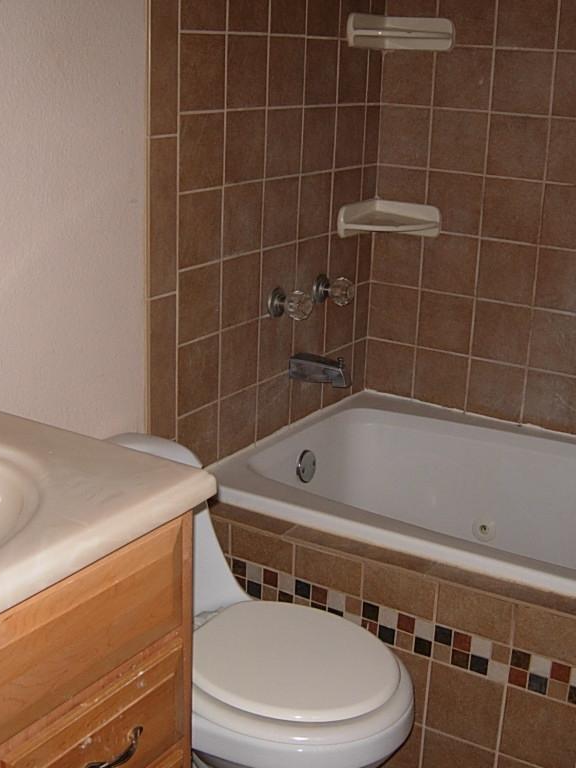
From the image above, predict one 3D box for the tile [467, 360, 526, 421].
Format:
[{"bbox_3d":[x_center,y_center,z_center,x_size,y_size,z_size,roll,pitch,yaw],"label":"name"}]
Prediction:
[{"bbox_3d":[0.539,0.015,2.757,0.152,0.148,0.010,12,20,30],"label":"tile"}]

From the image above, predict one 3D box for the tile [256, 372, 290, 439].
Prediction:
[{"bbox_3d":[-0.035,0.052,2.545,0.009,0.145,0.152,12,20,30],"label":"tile"}]

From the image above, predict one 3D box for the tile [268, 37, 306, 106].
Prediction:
[{"bbox_3d":[-0.007,-0.689,2.353,0.010,0.152,0.152,13,20,30],"label":"tile"}]

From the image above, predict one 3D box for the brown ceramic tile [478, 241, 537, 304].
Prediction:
[{"bbox_3d":[0.549,-0.279,2.664,0.152,0.152,0.010,12,20,30],"label":"brown ceramic tile"}]

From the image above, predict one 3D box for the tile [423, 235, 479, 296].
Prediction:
[{"bbox_3d":[0.416,-0.306,2.724,0.152,0.153,0.009,12,20,30],"label":"tile"}]

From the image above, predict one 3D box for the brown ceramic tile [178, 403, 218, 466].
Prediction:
[{"bbox_3d":[-0.199,0.123,2.334,0.010,0.142,0.152,13,20,30],"label":"brown ceramic tile"}]

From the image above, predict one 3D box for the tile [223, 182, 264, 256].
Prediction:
[{"bbox_3d":[-0.099,-0.355,2.300,0.010,0.152,0.152,12,20,30],"label":"tile"}]

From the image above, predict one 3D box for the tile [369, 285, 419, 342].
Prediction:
[{"bbox_3d":[0.287,-0.189,2.865,0.141,0.152,0.010,12,20,30],"label":"tile"}]

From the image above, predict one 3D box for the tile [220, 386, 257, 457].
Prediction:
[{"bbox_3d":[-0.117,0.087,2.460,0.010,0.142,0.152,13,20,30],"label":"tile"}]

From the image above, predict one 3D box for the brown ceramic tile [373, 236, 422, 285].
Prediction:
[{"bbox_3d":[0.290,-0.338,2.817,0.145,0.152,0.010,12,20,30],"label":"brown ceramic tile"}]

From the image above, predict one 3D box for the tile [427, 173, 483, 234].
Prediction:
[{"bbox_3d":[0.422,-0.456,2.697,0.151,0.151,0.010,12,20,30],"label":"tile"}]

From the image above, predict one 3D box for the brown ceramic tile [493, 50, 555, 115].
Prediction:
[{"bbox_3d":[0.559,-0.717,2.531,0.151,0.151,0.010,12,20,30],"label":"brown ceramic tile"}]

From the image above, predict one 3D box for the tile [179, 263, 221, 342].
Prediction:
[{"bbox_3d":[-0.188,-0.171,2.242,0.010,0.152,0.152,13,20,30],"label":"tile"}]

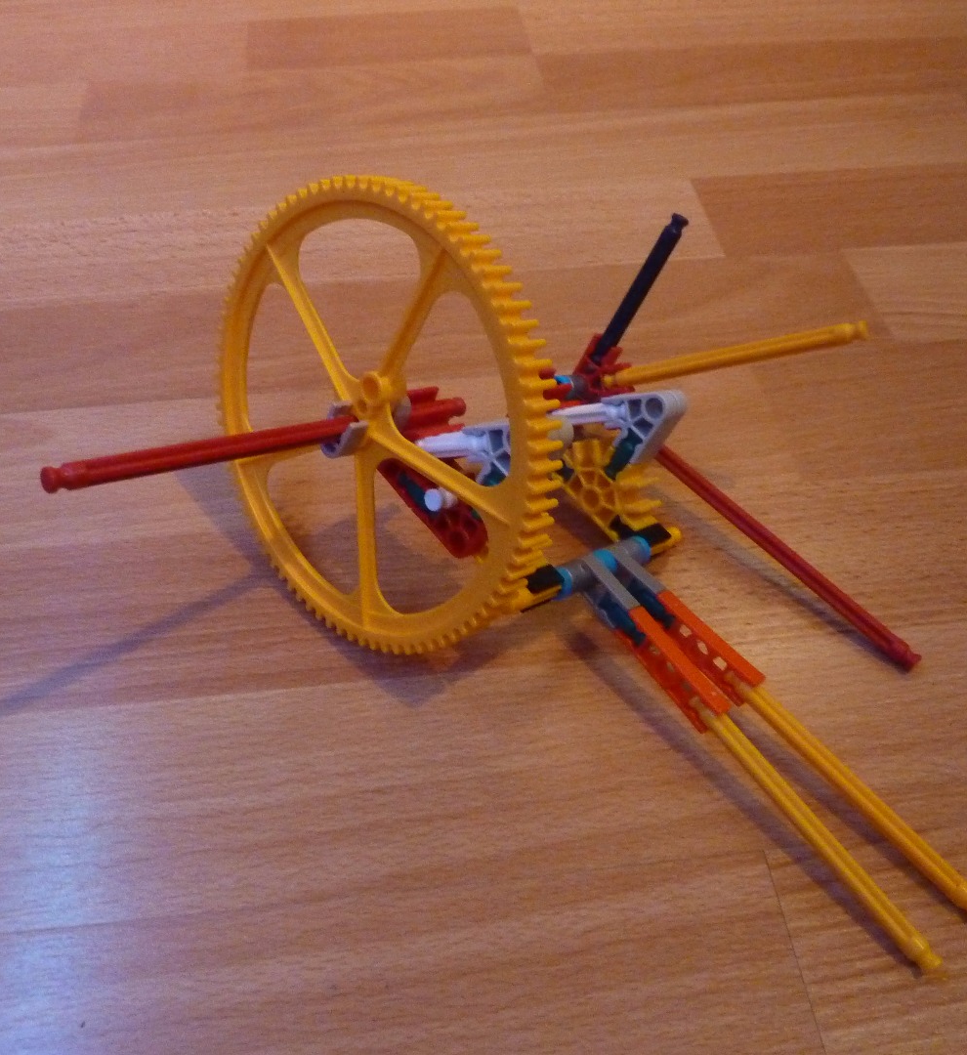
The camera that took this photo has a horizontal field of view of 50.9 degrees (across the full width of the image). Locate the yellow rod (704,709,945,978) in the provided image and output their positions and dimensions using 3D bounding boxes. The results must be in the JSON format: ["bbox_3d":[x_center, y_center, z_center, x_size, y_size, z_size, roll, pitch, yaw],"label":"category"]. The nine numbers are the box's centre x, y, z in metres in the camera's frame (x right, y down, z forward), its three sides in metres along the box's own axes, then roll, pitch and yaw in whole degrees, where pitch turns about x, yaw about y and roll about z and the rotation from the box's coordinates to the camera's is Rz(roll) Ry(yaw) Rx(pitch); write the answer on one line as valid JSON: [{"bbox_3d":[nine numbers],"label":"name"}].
[{"bbox_3d":[0.085,0.078,0.264,0.006,0.006,0.086,-34,72,-25],"label":"yellow rod"}]

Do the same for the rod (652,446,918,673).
[{"bbox_3d":[0.086,-0.001,0.329,0.006,0.006,0.130,-37,68,-26],"label":"rod"}]

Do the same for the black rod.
[{"bbox_3d":[0.051,-0.078,0.336,0.006,0.054,0.006,-2,43,-43],"label":"black rod"}]

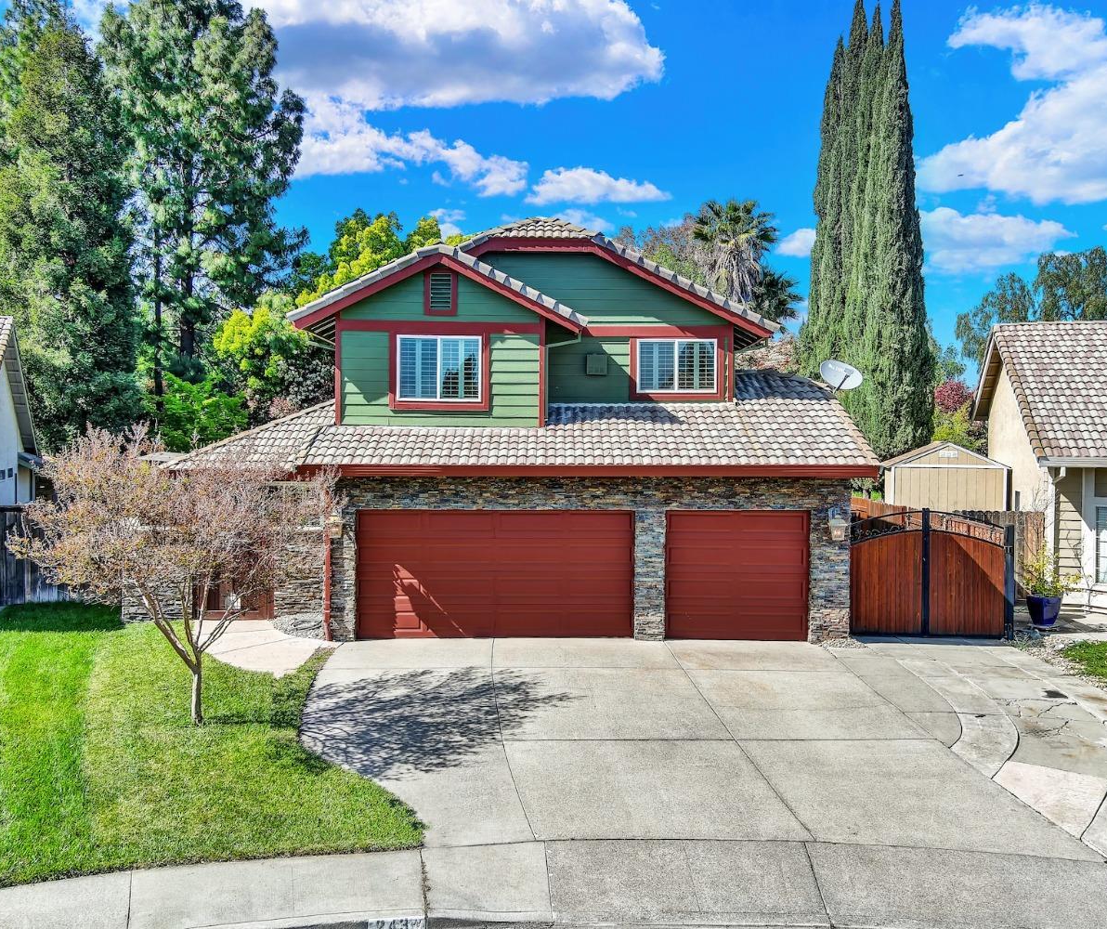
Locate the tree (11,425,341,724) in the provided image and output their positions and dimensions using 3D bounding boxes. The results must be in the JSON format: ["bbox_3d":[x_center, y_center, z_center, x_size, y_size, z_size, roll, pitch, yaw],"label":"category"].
[{"bbox_3d":[-4.650,1.360,13.850,4.000,3.650,3.900,0,1,0],"label":"tree"}]

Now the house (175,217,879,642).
[{"bbox_3d":[-0.900,-0.950,24.200,12.700,7.800,11.200,0,1,0],"label":"house"}]

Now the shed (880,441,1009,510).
[{"bbox_3d":[9.450,0.980,27.200,2.700,3.100,3.000,0,1,12],"label":"shed"}]

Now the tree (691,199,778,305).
[{"bbox_3d":[7.270,-4.050,45.000,3.600,13.200,3.600,0,1,0],"label":"tree"}]

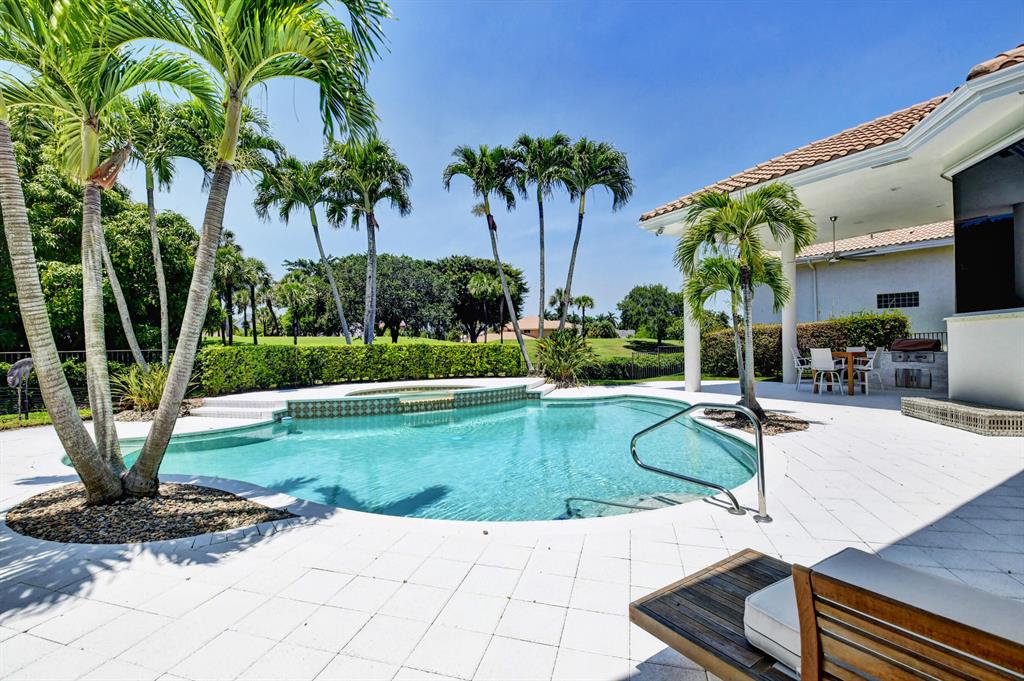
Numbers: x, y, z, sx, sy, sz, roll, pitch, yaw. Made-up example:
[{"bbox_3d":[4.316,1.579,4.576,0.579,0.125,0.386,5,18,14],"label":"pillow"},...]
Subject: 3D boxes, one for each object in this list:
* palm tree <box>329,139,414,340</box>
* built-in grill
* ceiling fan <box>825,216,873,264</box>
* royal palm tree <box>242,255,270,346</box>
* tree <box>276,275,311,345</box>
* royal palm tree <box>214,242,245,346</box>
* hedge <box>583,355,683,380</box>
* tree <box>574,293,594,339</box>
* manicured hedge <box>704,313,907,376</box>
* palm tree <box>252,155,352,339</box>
[{"bbox_3d":[-4.164,-2.282,12.326,2.424,7.154,2.424,-1,-1,0],"label":"palm tree"},{"bbox_3d":[10.599,0.656,11.193,0.750,1.380,1.280,0,0,-29],"label":"built-in grill"},{"bbox_3d":[7.240,-2.257,9.624,1.550,1.064,1.550,-1,-1,0],"label":"ceiling fan"},{"bbox_3d":[-24.068,-3.725,40.000,2.400,8.300,2.400,0,0,0],"label":"royal palm tree"},{"bbox_3d":[-19.416,-2.724,38.034,3.209,6.340,3.209,-1,-1,0],"label":"tree"},{"bbox_3d":[-21.317,-3.425,32.041,2.552,7.902,2.552,-1,-1,0],"label":"royal palm tree"},{"bbox_3d":[4.924,1.032,16.812,6.080,0.850,0.900,0,-1,-36],"label":"hedge"},{"bbox_3d":[9.361,-3.156,56.036,3.153,5.787,3.153,-1,-1,0],"label":"tree"},{"bbox_3d":[9.929,0.355,15.464,1.000,2.020,6.400,0,0,-29],"label":"manicured hedge"},{"bbox_3d":[-6.036,-2.010,12.323,2.828,6.648,2.600,-1,-1,0],"label":"palm tree"}]

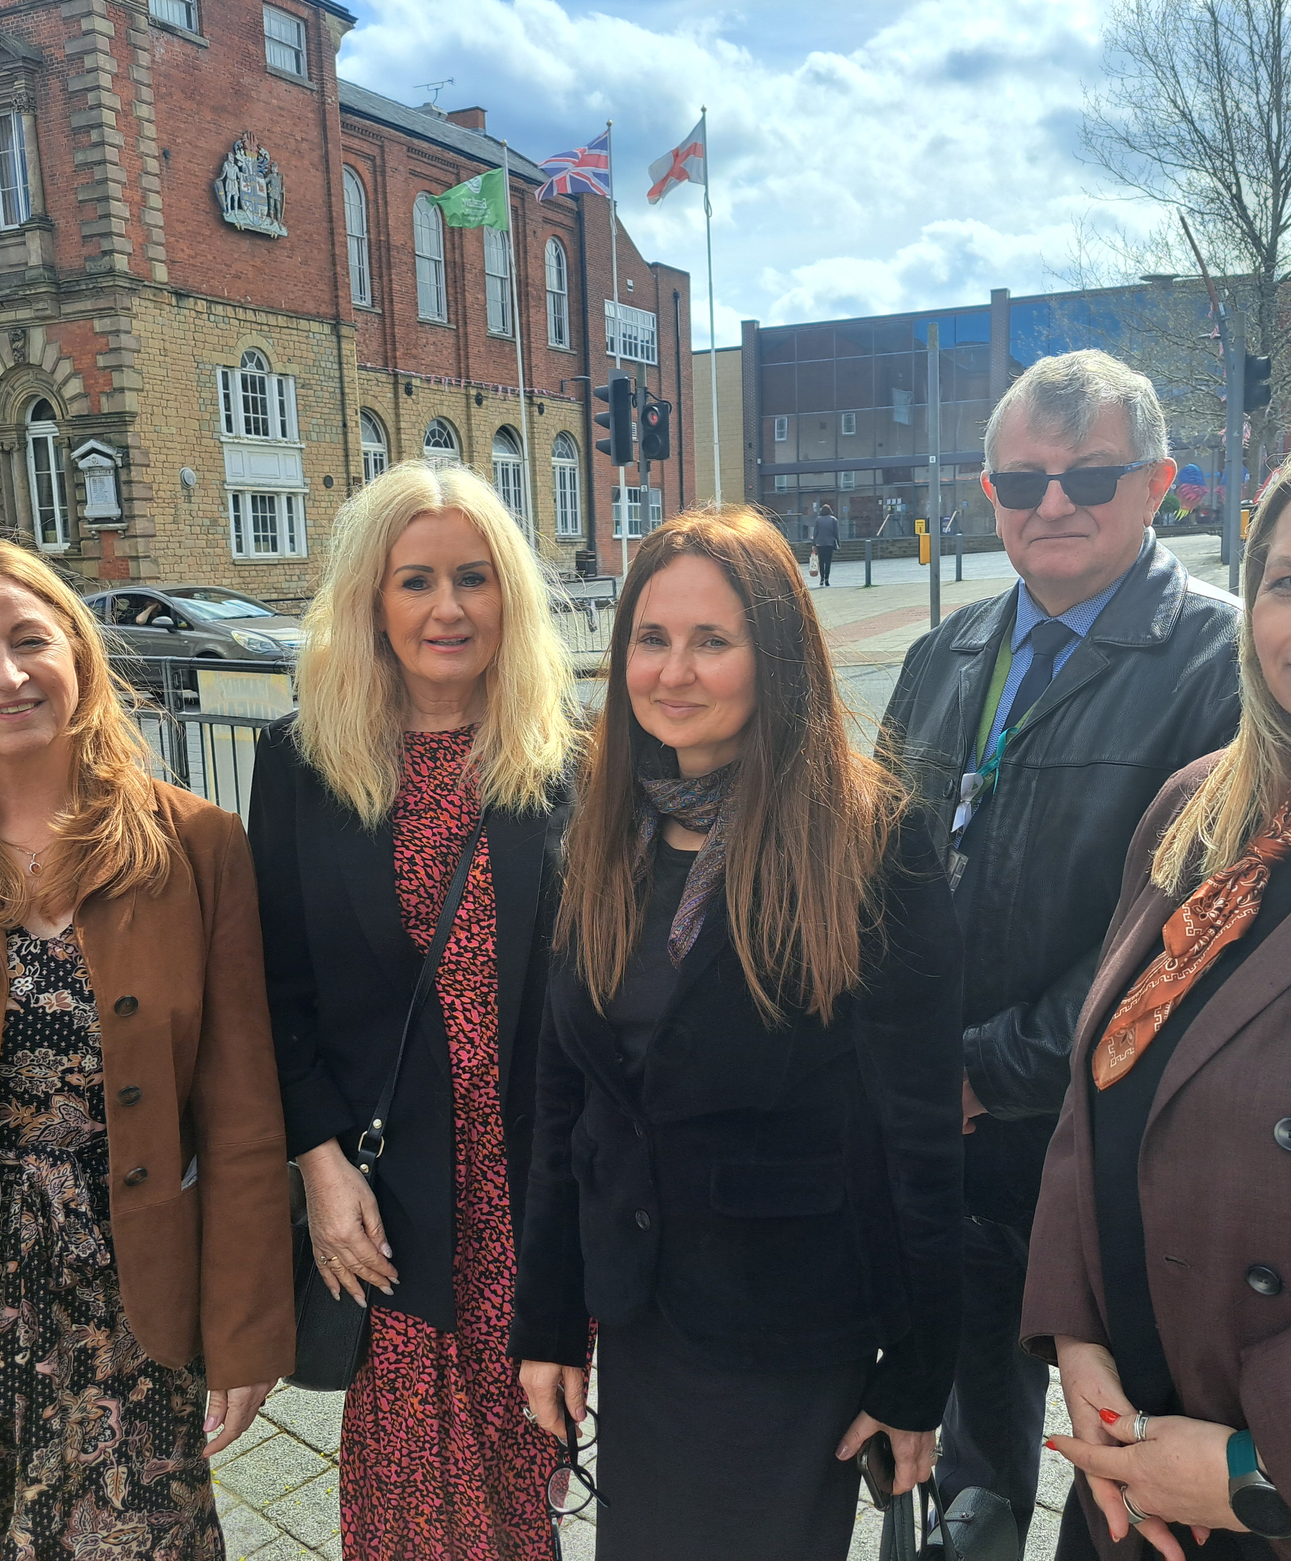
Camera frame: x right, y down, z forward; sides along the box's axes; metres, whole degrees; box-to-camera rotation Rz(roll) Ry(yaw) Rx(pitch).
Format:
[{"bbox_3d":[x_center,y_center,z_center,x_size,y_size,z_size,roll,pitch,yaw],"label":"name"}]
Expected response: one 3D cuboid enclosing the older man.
[{"bbox_3d":[0.515,0.392,1.750,0.540,1.780,0.360,3,10,29],"label":"older man"}]

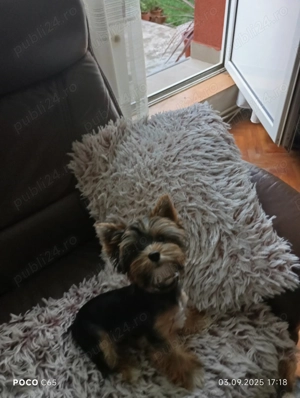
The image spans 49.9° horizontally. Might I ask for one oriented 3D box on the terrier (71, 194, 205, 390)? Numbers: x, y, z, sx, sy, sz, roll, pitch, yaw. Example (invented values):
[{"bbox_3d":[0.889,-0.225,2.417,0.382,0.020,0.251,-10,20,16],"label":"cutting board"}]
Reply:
[{"bbox_3d":[-0.029,0.186,0.538,0.255,0.310,0.155,-8,42,-4],"label":"terrier"}]

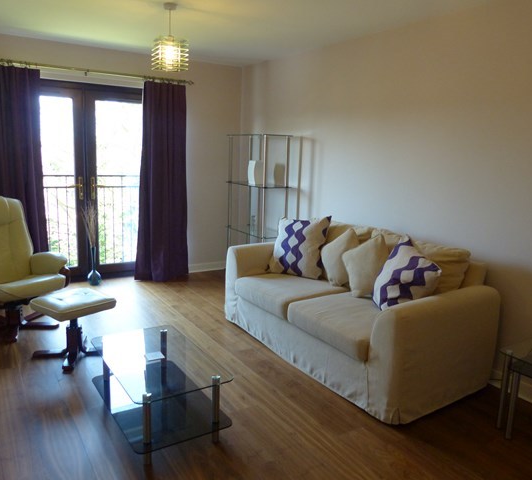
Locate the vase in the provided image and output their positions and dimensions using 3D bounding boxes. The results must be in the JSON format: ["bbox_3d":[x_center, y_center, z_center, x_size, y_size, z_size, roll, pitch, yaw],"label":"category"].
[{"bbox_3d":[-1.846,0.255,4.971,0.165,0.448,0.165,-5,13,-32],"label":"vase"}]

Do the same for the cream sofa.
[{"bbox_3d":[0.578,0.405,3.536,0.959,0.870,1.991,-5,13,-34],"label":"cream sofa"}]

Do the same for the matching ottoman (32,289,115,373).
[{"bbox_3d":[-1.330,0.620,3.233,0.387,0.425,0.401,8,12,30],"label":"matching ottoman"}]

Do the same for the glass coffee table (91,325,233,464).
[{"bbox_3d":[-0.603,0.806,2.568,0.524,0.361,0.833,-5,13,-32],"label":"glass coffee table"}]

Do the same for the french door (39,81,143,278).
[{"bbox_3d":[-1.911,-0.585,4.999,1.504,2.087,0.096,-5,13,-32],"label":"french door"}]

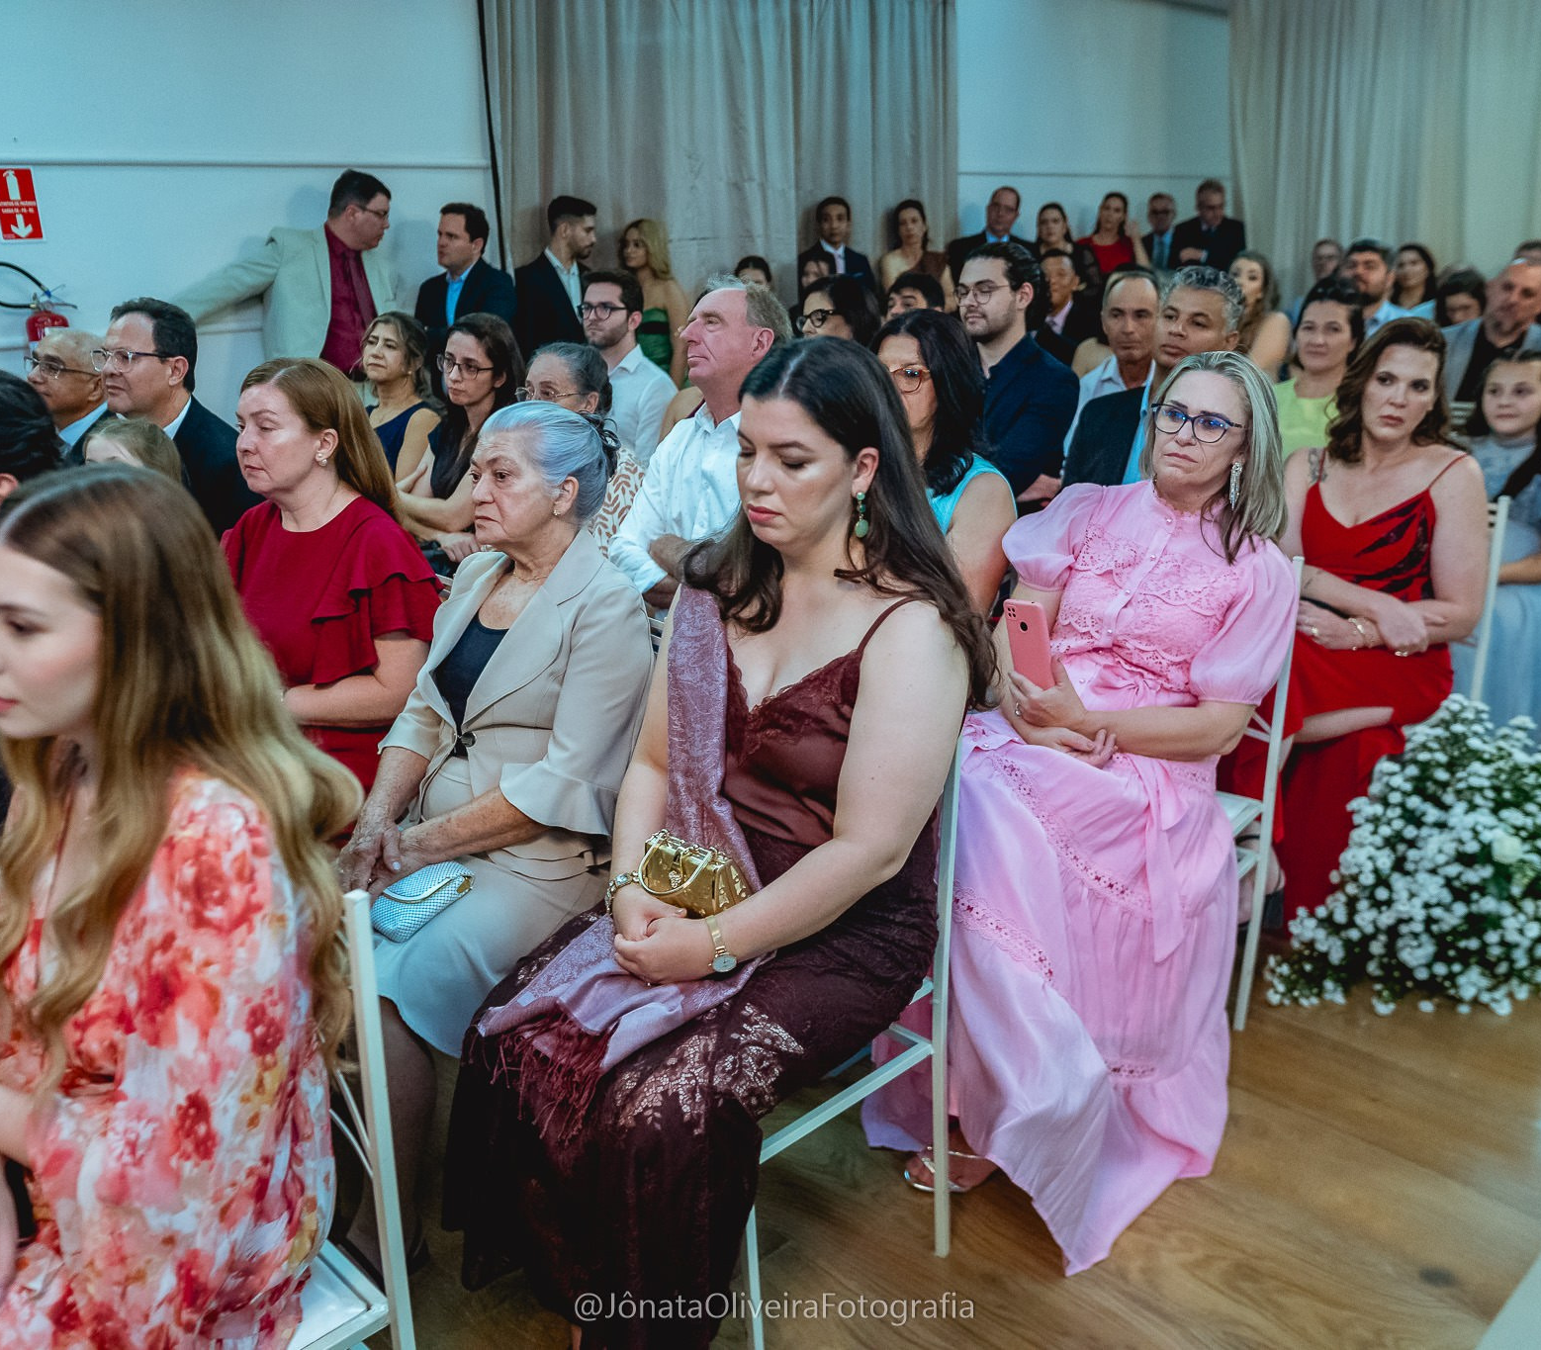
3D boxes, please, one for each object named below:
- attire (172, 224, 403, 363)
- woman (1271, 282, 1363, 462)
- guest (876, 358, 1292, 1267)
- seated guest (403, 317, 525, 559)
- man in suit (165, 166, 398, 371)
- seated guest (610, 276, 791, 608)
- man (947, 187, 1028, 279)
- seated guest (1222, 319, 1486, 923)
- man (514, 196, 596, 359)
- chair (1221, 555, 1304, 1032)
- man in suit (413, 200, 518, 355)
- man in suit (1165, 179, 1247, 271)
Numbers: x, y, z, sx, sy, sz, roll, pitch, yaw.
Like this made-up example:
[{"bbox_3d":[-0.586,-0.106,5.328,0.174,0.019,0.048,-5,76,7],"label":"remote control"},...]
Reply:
[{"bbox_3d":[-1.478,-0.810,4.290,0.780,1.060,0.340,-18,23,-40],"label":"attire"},{"bbox_3d":[1.370,-0.390,3.761,0.500,1.290,0.800,11,22,37],"label":"woman"},{"bbox_3d":[0.510,0.148,2.206,0.580,1.270,0.860,8,20,30],"label":"guest"},{"bbox_3d":[-0.942,-0.303,3.760,0.500,1.300,0.820,12,23,39],"label":"seated guest"},{"bbox_3d":[-1.472,-0.686,4.329,0.800,1.760,0.360,-18,23,-40],"label":"man in suit"},{"bbox_3d":[-0.198,-0.108,2.939,0.560,1.380,0.880,12,23,39],"label":"seated guest"},{"bbox_3d":[1.144,-1.569,6.843,0.520,1.710,0.330,2,18,14],"label":"man"},{"bbox_3d":[1.101,-0.068,2.808,0.500,1.265,0.800,10,21,35],"label":"seated guest"},{"bbox_3d":[-0.796,-1.031,5.425,0.320,1.700,0.480,14,24,42],"label":"man"},{"bbox_3d":[0.661,0.234,2.513,0.460,0.900,0.400,-18,23,-41],"label":"chair"},{"bbox_3d":[-1.028,-0.843,4.889,0.480,1.660,0.320,6,19,26],"label":"man in suit"},{"bbox_3d":[2.412,-1.865,7.553,0.520,1.730,0.360,3,18,18],"label":"man in suit"}]

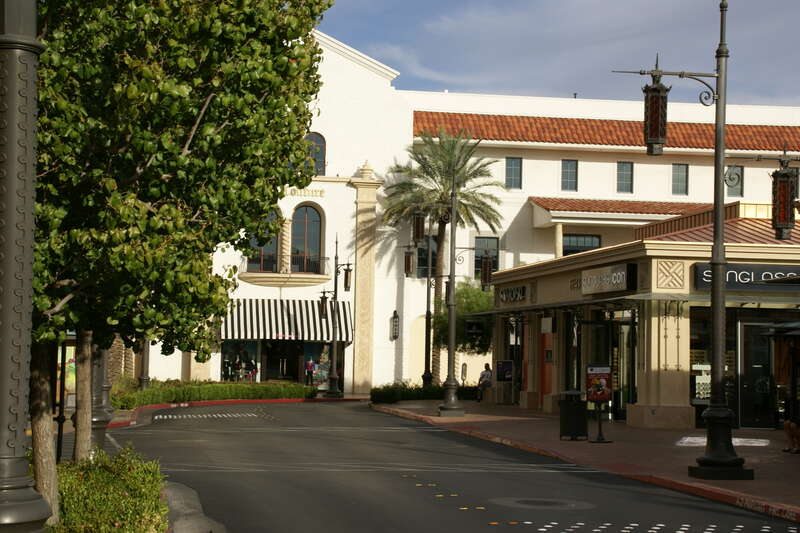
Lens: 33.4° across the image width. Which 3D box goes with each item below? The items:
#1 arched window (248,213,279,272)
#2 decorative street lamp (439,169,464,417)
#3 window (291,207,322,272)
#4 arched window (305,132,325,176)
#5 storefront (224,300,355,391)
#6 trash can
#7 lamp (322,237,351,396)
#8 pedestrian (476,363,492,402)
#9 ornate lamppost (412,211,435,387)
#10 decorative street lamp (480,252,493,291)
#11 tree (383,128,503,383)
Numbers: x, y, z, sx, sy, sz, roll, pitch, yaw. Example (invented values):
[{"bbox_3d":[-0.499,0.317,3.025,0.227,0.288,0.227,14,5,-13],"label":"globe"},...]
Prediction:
[{"bbox_3d":[-6.362,-1.179,62.330,1.480,2.975,0.350,1,-4,-9],"label":"arched window"},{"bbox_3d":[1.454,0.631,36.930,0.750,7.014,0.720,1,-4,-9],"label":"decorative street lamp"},{"bbox_3d":[-4.366,-1.303,62.639,1.500,3.226,0.350,1,-4,-9],"label":"window"},{"bbox_3d":[-4.126,-5.356,63.737,1.170,2.118,0.300,1,-4,-9],"label":"arched window"},{"bbox_3d":[-5.235,3.708,61.484,6.250,4.373,1.600,1,-4,-9],"label":"storefront"},{"bbox_3d":[3.614,3.108,27.766,0.600,1.026,0.600,1,-4,-9],"label":"trash can"},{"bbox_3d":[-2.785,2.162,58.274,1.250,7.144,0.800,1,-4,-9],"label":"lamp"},{"bbox_3d":[2.925,4.024,46.143,0.600,1.363,0.520,2,-4,-19],"label":"pedestrian"},{"bbox_3d":[1.061,1.424,50.507,0.750,7.275,0.700,1,-4,-9],"label":"ornate lamppost"},{"bbox_3d":[2.413,0.132,37.061,0.350,1.072,0.350,1,-4,-9],"label":"decorative street lamp"},{"bbox_3d":[1.669,-0.134,53.607,4.900,10.838,4.900,1,-4,-9],"label":"tree"}]

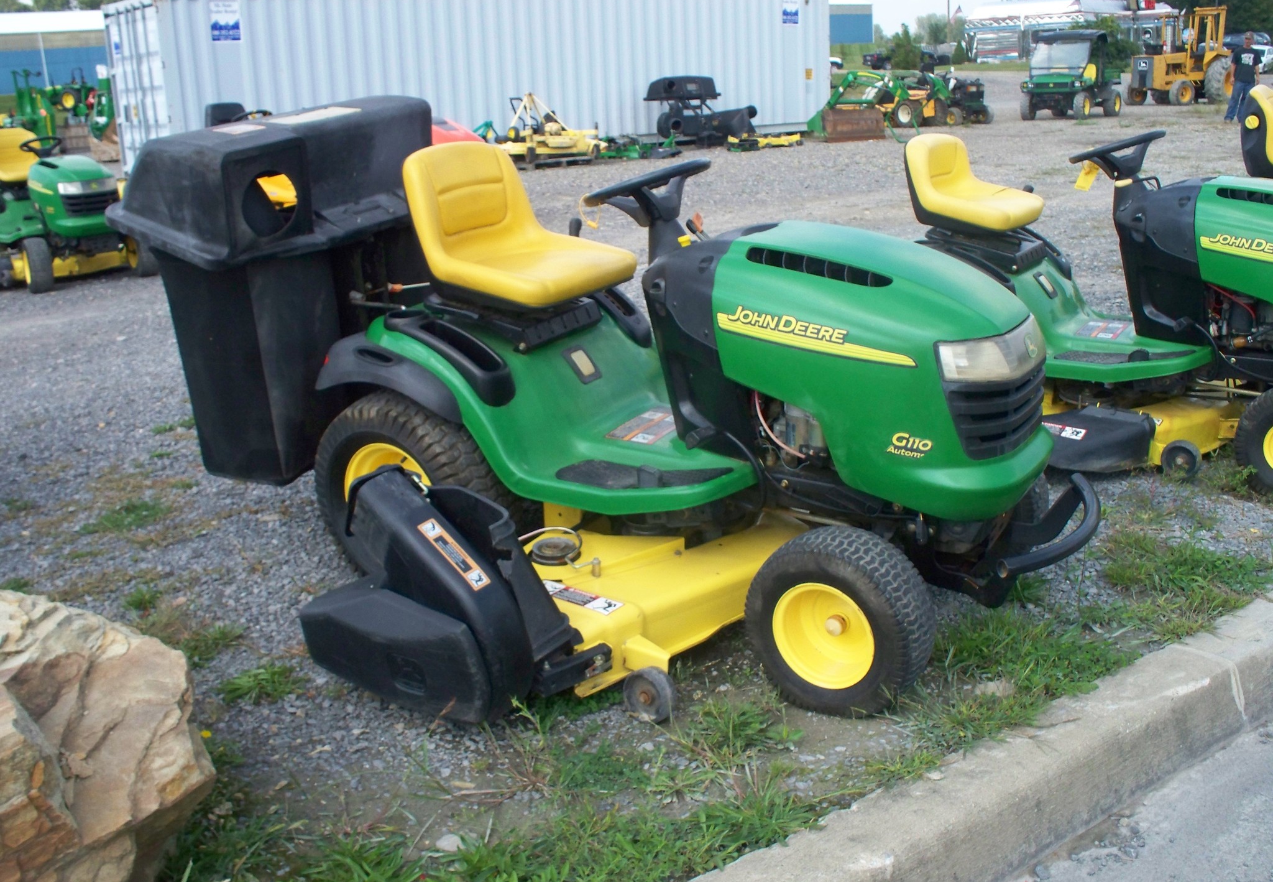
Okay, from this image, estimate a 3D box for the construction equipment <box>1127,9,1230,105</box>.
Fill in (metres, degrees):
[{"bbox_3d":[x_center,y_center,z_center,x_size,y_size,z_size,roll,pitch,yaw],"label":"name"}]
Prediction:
[{"bbox_3d":[13.958,-9.884,34.000,1.750,2.450,3.100,12,22,42],"label":"construction equipment"}]

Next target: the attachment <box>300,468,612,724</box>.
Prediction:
[{"bbox_3d":[-0.400,0.318,3.000,0.670,0.470,0.380,8,19,31],"label":"attachment"}]

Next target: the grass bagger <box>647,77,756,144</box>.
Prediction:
[{"bbox_3d":[1.065,-5.441,21.800,1.600,1.120,0.850,-8,16,-17],"label":"grass bagger"}]

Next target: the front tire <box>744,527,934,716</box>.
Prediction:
[{"bbox_3d":[0.435,0.388,2.838,0.400,0.400,0.166,7,19,33],"label":"front tire"}]

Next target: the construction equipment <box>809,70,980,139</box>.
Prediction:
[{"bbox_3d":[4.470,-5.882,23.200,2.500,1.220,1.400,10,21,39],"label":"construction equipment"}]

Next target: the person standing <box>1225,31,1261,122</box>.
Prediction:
[{"bbox_3d":[12.324,-7.383,26.900,0.620,1.780,0.420,4,17,25],"label":"person standing"}]

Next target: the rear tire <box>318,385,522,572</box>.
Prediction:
[{"bbox_3d":[-0.572,0.140,3.500,0.570,0.570,0.250,8,19,31],"label":"rear tire"}]

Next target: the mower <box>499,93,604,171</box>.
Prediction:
[{"bbox_3d":[-1.347,-4.797,20.500,1.250,1.080,1.450,-9,17,-19],"label":"mower"}]

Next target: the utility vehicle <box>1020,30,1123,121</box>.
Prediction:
[{"bbox_3d":[9.671,-8.132,29.400,1.530,1.900,2.780,6,18,31],"label":"utility vehicle"}]

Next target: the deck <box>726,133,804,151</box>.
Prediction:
[{"bbox_3d":[2.160,-5.011,22.200,1.250,0.260,0.700,-5,16,-8],"label":"deck"}]

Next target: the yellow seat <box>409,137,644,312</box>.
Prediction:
[{"bbox_3d":[-0.314,-0.623,3.684,0.460,0.410,0.490,7,19,32],"label":"yellow seat"}]

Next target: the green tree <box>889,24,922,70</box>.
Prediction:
[{"bbox_3d":[17.088,-24.994,84.000,2.000,2.900,2.000,-3,15,1],"label":"green tree"}]

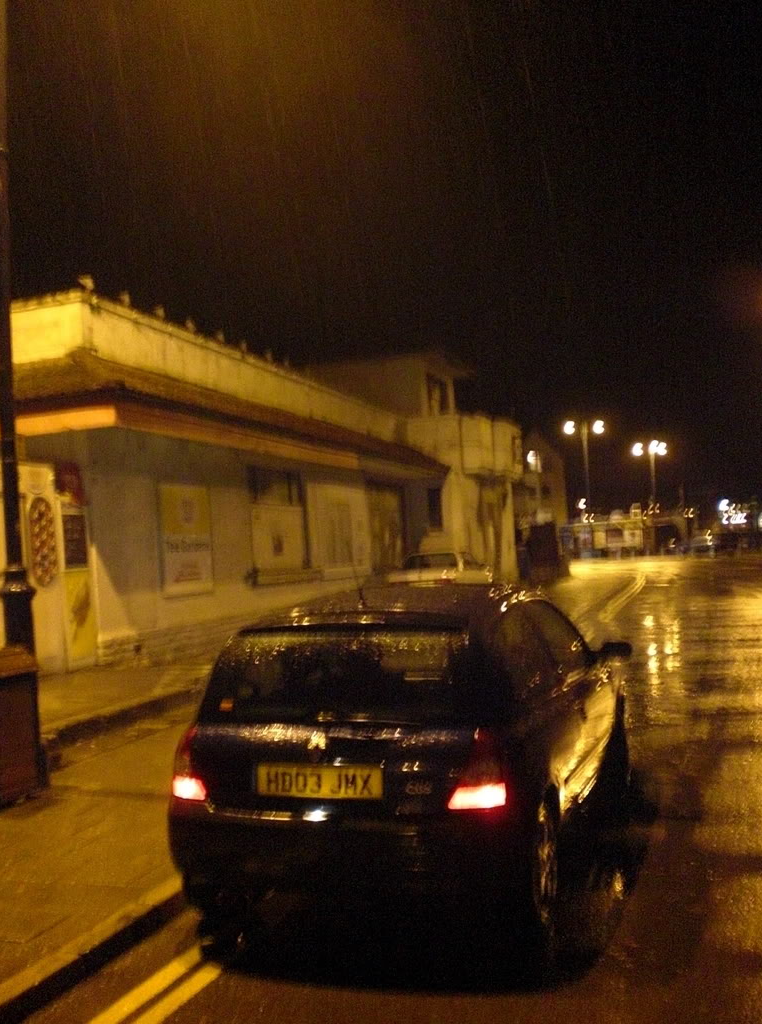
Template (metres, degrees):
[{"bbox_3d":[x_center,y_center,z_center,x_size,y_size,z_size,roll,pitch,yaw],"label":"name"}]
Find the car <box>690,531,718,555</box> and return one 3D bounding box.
[{"bbox_3d":[19.079,1.804,63.000,1.720,1.450,4.100,-3,-1,17],"label":"car"}]

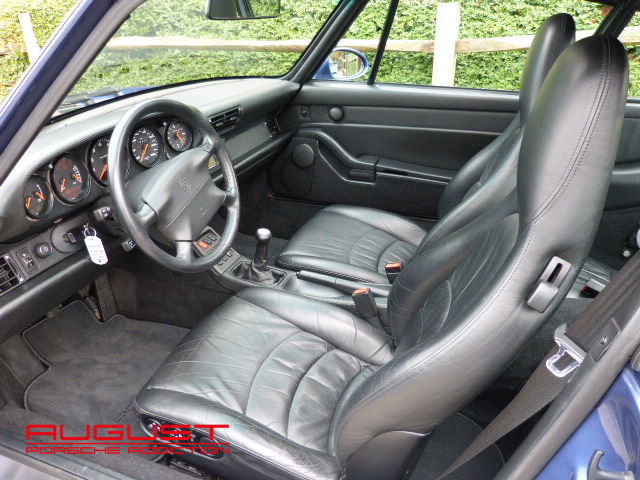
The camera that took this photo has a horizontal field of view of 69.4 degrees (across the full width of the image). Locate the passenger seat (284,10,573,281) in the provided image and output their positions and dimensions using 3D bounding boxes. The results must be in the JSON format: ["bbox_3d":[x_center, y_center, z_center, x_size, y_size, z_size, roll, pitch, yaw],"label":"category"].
[{"bbox_3d":[0.314,-0.259,1.573,0.850,0.910,0.510,9,29,20],"label":"passenger seat"}]

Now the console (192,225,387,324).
[{"bbox_3d":[-0.044,0.107,1.488,0.740,0.270,0.250,9,29,20],"label":"console"}]

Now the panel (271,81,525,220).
[{"bbox_3d":[0.282,-0.363,1.923,1.120,0.560,0.130,9,29,20],"label":"panel"}]

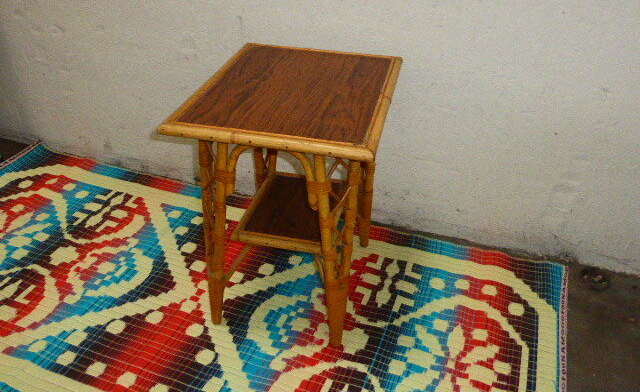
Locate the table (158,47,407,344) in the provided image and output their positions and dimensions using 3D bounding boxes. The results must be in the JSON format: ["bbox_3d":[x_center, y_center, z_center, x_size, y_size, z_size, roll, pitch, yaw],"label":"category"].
[{"bbox_3d":[-0.056,-0.006,1.422,0.415,0.569,0.527,8,33,10],"label":"table"}]

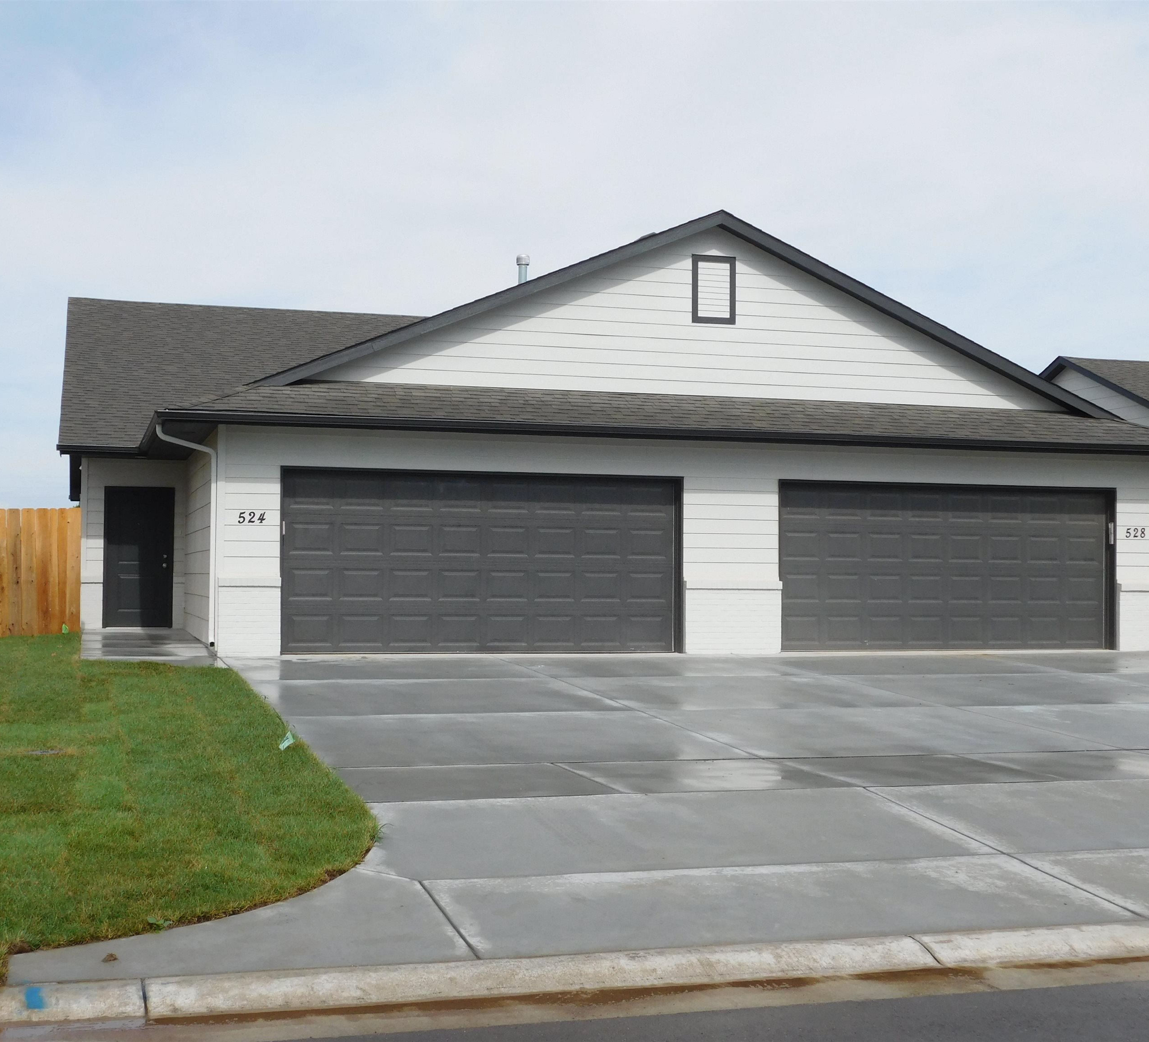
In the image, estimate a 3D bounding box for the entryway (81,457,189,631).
[{"bbox_3d":[-6.488,0.331,23.701,1.500,2.550,0.300,1,-3,-17],"label":"entryway"}]

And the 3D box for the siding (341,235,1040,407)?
[{"bbox_3d":[1.822,-2.692,20.638,10.120,2.210,0.200,1,-3,-17],"label":"siding"}]

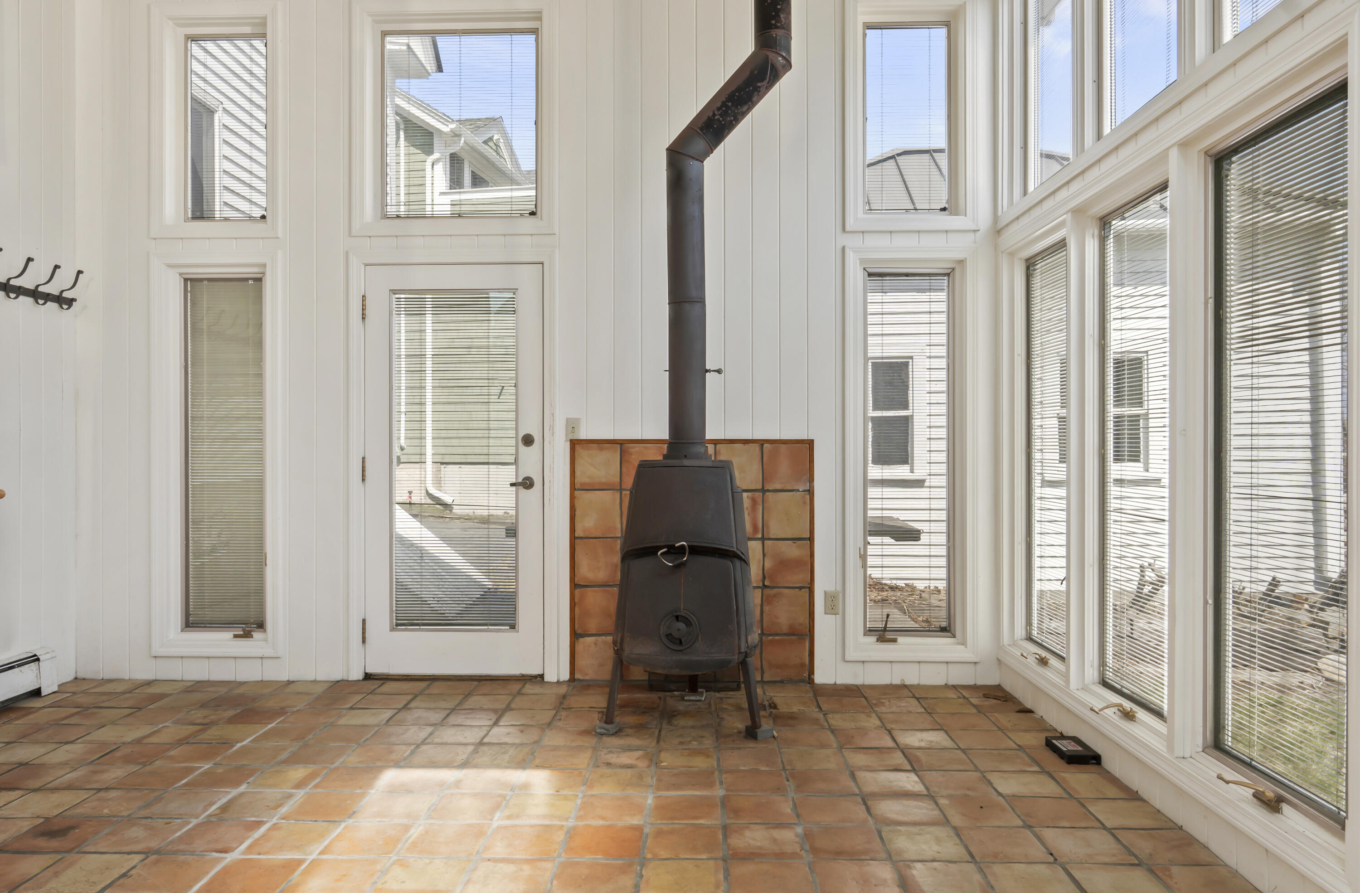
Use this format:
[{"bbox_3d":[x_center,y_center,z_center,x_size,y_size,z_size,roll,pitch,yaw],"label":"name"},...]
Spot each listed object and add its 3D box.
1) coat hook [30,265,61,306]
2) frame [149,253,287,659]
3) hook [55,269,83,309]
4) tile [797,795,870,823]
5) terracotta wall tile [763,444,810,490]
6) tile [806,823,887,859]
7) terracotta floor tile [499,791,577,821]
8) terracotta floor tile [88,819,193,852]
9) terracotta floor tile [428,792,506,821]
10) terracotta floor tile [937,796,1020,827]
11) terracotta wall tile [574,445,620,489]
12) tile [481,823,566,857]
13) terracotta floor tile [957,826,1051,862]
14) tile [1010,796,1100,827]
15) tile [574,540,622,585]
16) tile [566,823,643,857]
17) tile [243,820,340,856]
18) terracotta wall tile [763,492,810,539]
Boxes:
[{"bbox_3d":[-2.937,-0.749,4.211,0.110,0.191,0.022,0,0,1],"label":"coat hook"},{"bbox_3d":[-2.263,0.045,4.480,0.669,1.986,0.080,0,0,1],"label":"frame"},{"bbox_3d":[-2.880,-0.742,4.290,0.090,0.190,0.030,0,0,1],"label":"hook"},{"bbox_3d":[0.471,1.127,2.792,0.214,0.015,0.202,0,0,1],"label":"tile"},{"bbox_3d":[0.520,0.099,4.408,0.222,0.222,0.020,0,0,1],"label":"terracotta wall tile"},{"bbox_3d":[0.482,1.161,2.656,0.212,0.016,0.225,0,0,2],"label":"tile"},{"bbox_3d":[-0.453,1.162,2.912,0.214,0.016,0.223,0,0,2],"label":"terracotta floor tile"},{"bbox_3d":[-1.621,1.172,2.712,0.219,0.013,0.226,0,0,1],"label":"terracotta floor tile"},{"bbox_3d":[-0.673,1.160,2.896,0.216,0.020,0.221,0,0,1],"label":"terracotta floor tile"},{"bbox_3d":[0.938,1.159,2.854,0.216,0.020,0.221,0,0,1],"label":"terracotta floor tile"},{"bbox_3d":[-0.401,0.099,4.432,0.225,0.221,0.020,0,0,1],"label":"terracotta wall tile"},{"bbox_3d":[-0.450,1.160,2.652,0.216,0.020,0.221,0,0,1],"label":"tile"},{"bbox_3d":[0.948,1.171,2.654,0.220,0.013,0.225,0,0,1],"label":"terracotta floor tile"},{"bbox_3d":[1.186,1.169,2.882,0.219,0.013,0.223,0,0,1],"label":"tile"},{"bbox_3d":[-0.400,0.567,4.431,0.224,0.224,0.020,0,0,1],"label":"tile"},{"bbox_3d":[-0.222,1.162,2.665,0.214,0.016,0.223,0,0,2],"label":"tile"},{"bbox_3d":[-1.153,1.172,2.694,0.218,0.013,0.223,0,0,1],"label":"tile"},{"bbox_3d":[0.506,0.326,4.284,0.216,0.213,0.013,0,0,2],"label":"terracotta wall tile"}]

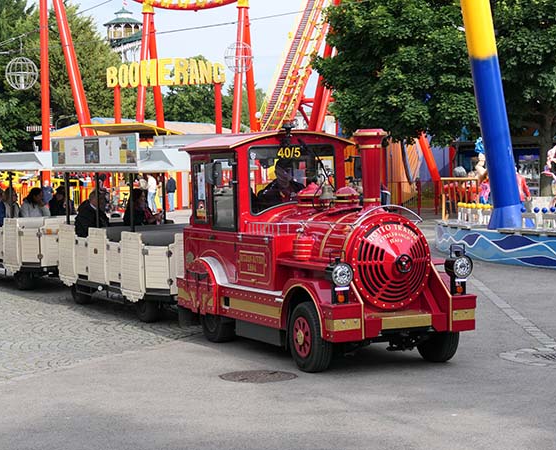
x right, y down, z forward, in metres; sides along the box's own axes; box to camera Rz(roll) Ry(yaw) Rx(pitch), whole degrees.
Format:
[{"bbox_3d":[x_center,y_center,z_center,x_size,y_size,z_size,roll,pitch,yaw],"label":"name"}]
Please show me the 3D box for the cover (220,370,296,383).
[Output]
[{"bbox_3d":[-0.173,1.357,11.207,0.702,0.040,0.702,-1,2,0],"label":"cover"}]

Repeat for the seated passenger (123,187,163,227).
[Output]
[{"bbox_3d":[-1.922,0.069,17.959,0.500,1.150,0.750,-2,3,-27],"label":"seated passenger"}]

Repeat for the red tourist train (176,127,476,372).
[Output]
[{"bbox_3d":[0.330,0.135,12.827,1.550,2.262,3.720,-2,3,-26],"label":"red tourist train"}]

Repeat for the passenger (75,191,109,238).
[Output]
[{"bbox_3d":[-2.547,0.082,17.867,0.520,1.200,0.800,-2,3,-27],"label":"passenger"}]

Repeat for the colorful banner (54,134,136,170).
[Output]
[{"bbox_3d":[-2.522,-0.994,17.228,0.060,0.417,3.655,-2,3,-27],"label":"colorful banner"}]

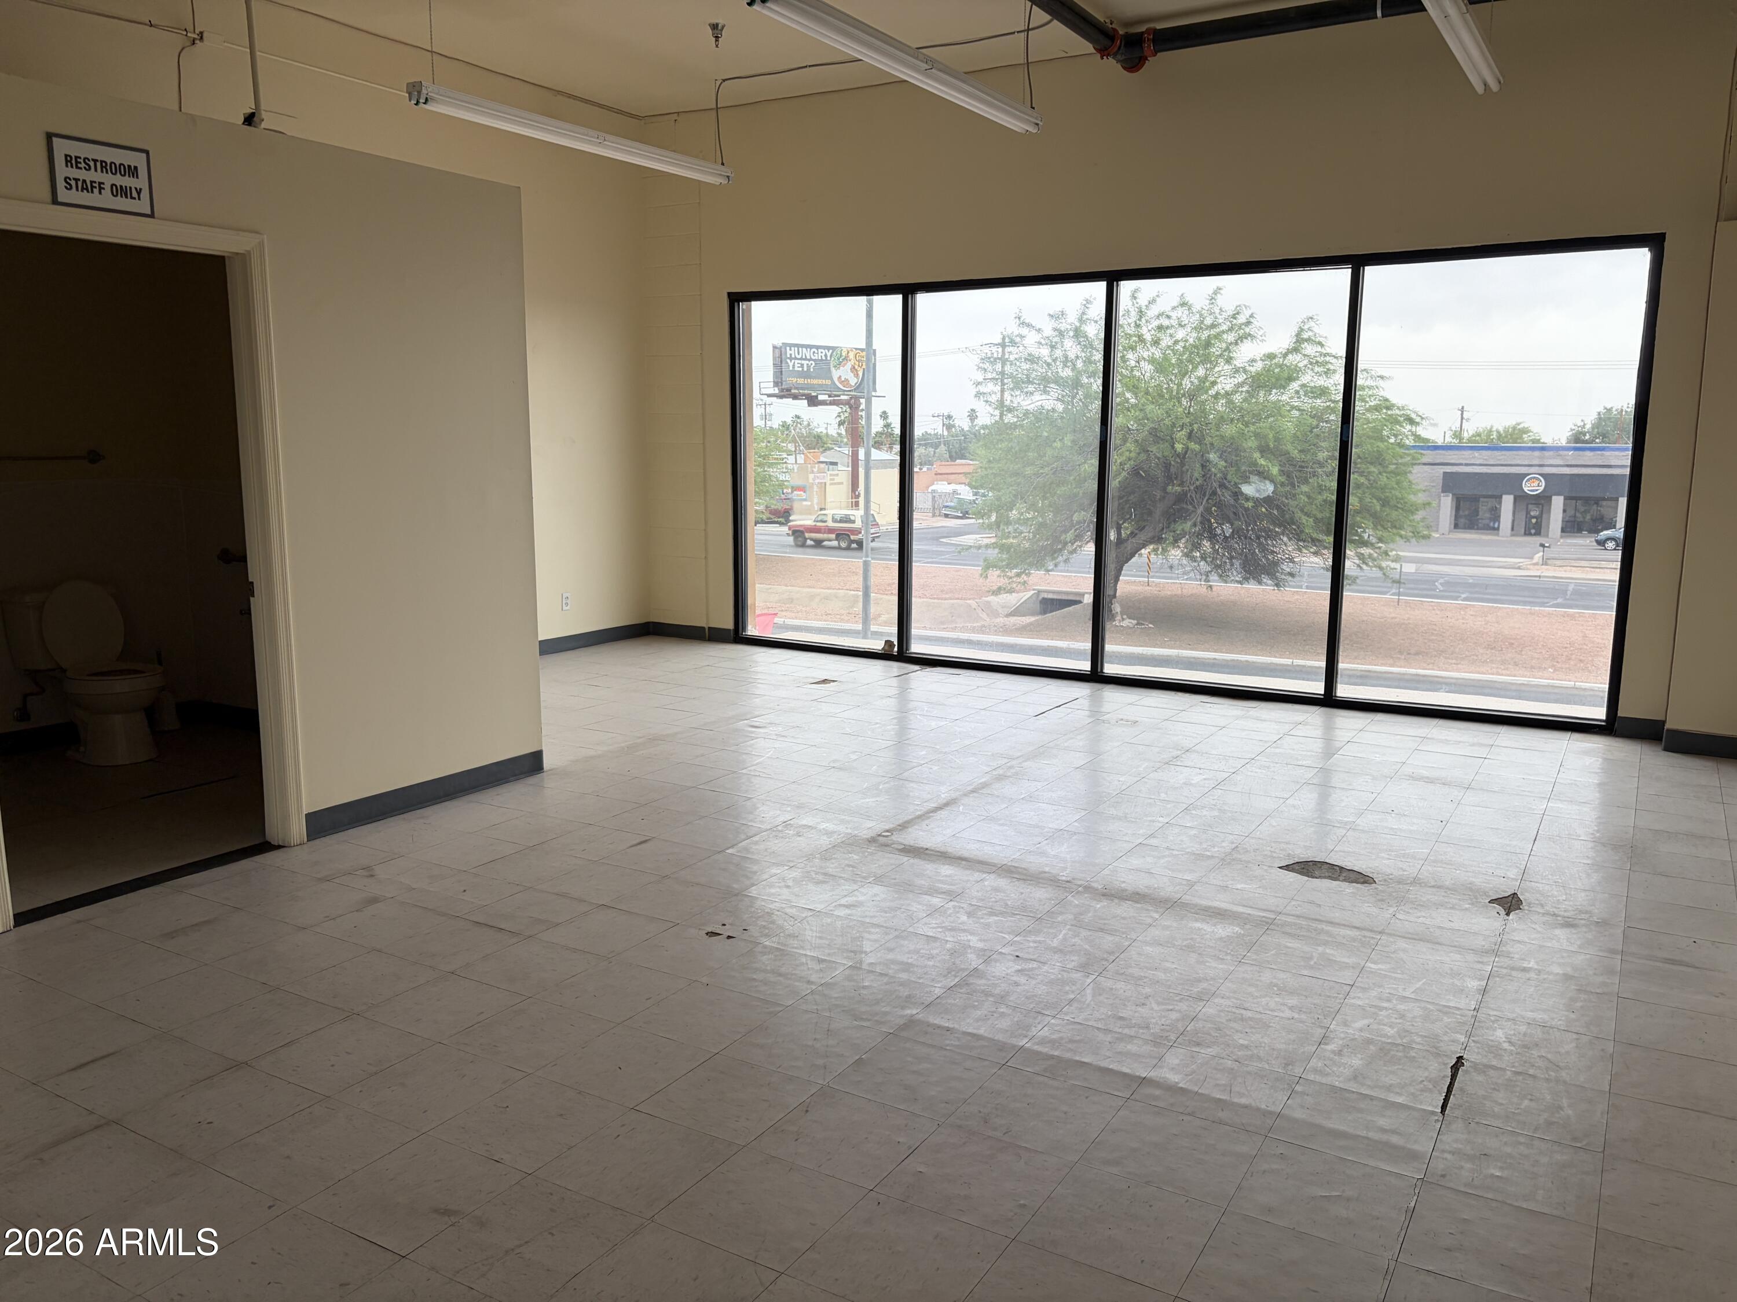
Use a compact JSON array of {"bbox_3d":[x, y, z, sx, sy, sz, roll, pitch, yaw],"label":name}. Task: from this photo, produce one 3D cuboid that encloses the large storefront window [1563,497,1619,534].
[{"bbox_3d":[45.475,-8.518,82.489,3.273,2.212,0.120,6,11,31],"label":"large storefront window"}]

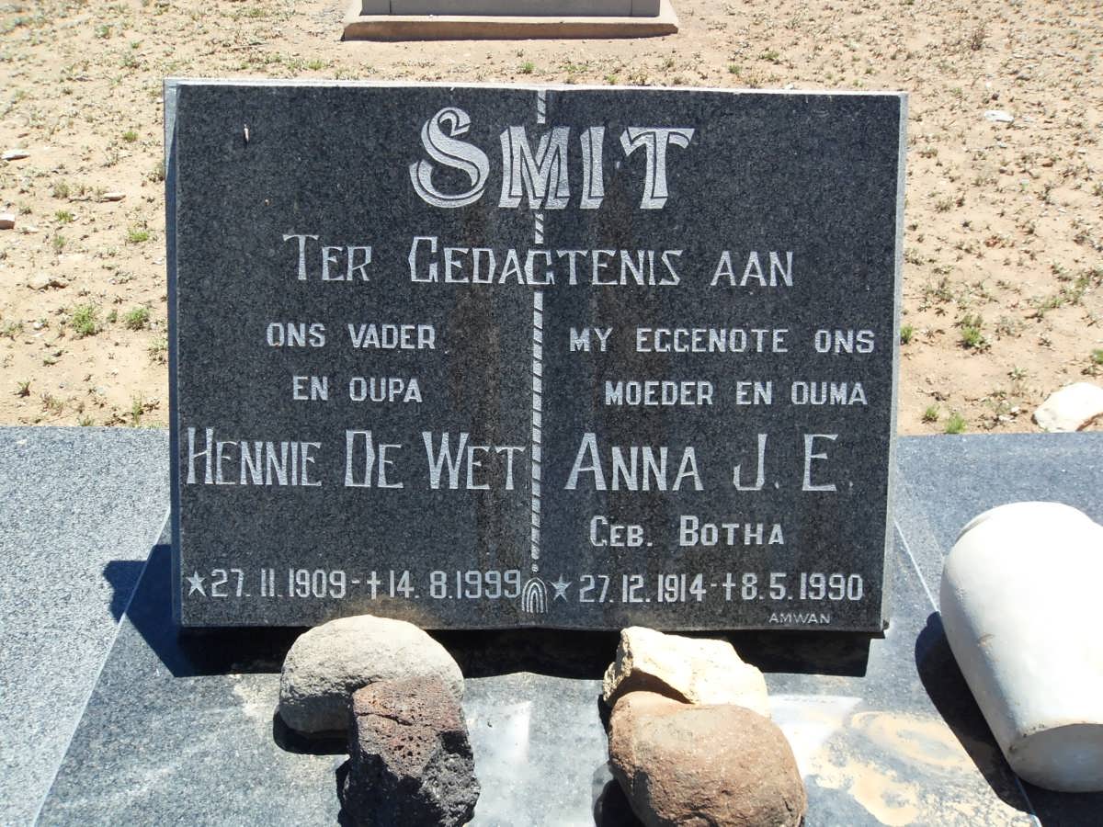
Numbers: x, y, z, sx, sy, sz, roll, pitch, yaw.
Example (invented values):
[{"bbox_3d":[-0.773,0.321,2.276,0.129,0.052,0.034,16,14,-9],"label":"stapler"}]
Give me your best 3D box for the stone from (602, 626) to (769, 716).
[{"bbox_3d":[0.150,0.290,1.238,0.181,0.090,0.120,0,32,-2],"label":"stone"}]

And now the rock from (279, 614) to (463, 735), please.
[{"bbox_3d":[-0.195,0.284,1.220,0.197,0.100,0.128,0,32,-2],"label":"rock"}]

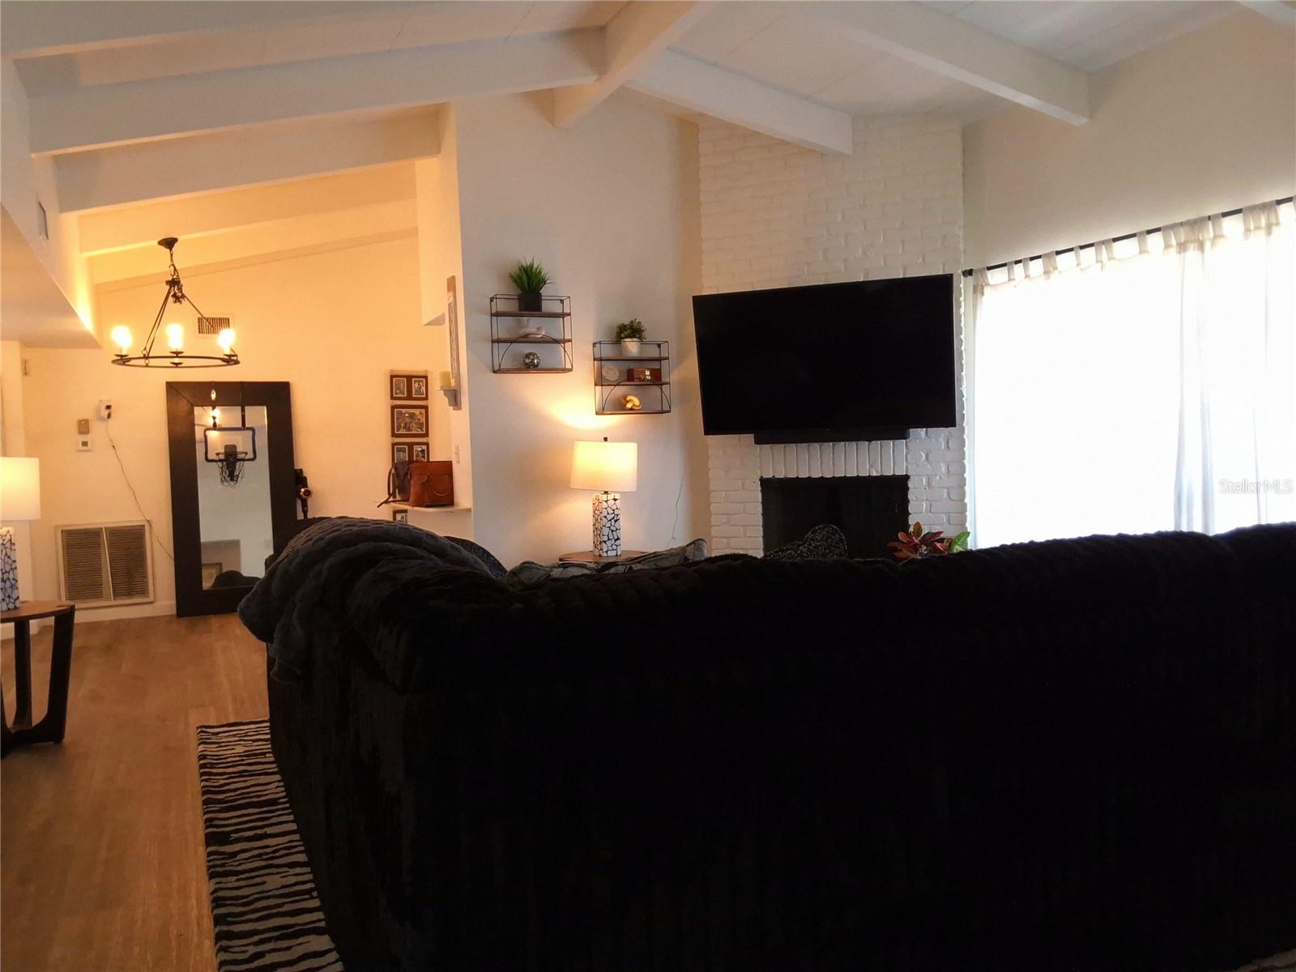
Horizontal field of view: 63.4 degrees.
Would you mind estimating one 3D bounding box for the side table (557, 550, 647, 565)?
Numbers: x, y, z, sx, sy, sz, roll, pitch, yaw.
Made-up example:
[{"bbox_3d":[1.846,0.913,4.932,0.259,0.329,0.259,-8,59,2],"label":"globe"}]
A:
[{"bbox_3d":[-0.217,0.672,5.861,0.550,0.570,0.550,-3,3,-24],"label":"side table"}]

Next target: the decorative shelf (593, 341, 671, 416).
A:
[{"bbox_3d":[-0.090,-0.628,6.100,0.430,0.415,0.130,-3,3,-24],"label":"decorative shelf"}]

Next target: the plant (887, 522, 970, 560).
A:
[{"bbox_3d":[1.315,0.393,4.912,0.380,0.450,0.380,-3,3,-24],"label":"plant"}]

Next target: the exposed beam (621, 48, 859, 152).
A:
[{"bbox_3d":[0.527,-2.109,5.767,1.427,0.228,0.090,9,-2,-24],"label":"exposed beam"}]

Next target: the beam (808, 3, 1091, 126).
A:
[{"bbox_3d":[1.268,-2.025,4.755,1.957,0.228,0.090,9,-2,-24],"label":"beam"}]

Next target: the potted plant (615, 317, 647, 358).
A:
[{"bbox_3d":[-0.098,-0.857,6.066,0.175,0.222,0.165,-2,3,0],"label":"potted plant"}]

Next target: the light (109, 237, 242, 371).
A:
[{"bbox_3d":[-3.160,-1.221,6.966,0.781,0.838,0.781,-3,3,-24],"label":"light"}]

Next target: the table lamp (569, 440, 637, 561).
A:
[{"bbox_3d":[-0.235,0.062,5.934,0.370,0.669,0.360,-3,3,-24],"label":"table lamp"}]

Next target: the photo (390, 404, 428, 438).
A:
[{"bbox_3d":[-1.947,-0.528,8.603,0.305,0.266,0.025,-3,3,-24],"label":"photo"}]

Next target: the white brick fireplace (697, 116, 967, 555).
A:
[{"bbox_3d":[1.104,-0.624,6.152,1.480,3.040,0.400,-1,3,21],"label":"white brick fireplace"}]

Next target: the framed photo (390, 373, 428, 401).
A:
[{"bbox_3d":[-2.042,-0.841,8.989,0.320,0.213,0.025,-3,3,-24],"label":"framed photo"}]

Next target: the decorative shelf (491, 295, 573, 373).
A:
[{"bbox_3d":[-0.645,-0.842,5.840,0.425,0.410,0.130,-3,3,-24],"label":"decorative shelf"}]

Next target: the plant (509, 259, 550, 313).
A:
[{"bbox_3d":[-0.673,-1.141,5.980,0.230,0.298,0.200,-3,3,-24],"label":"plant"}]

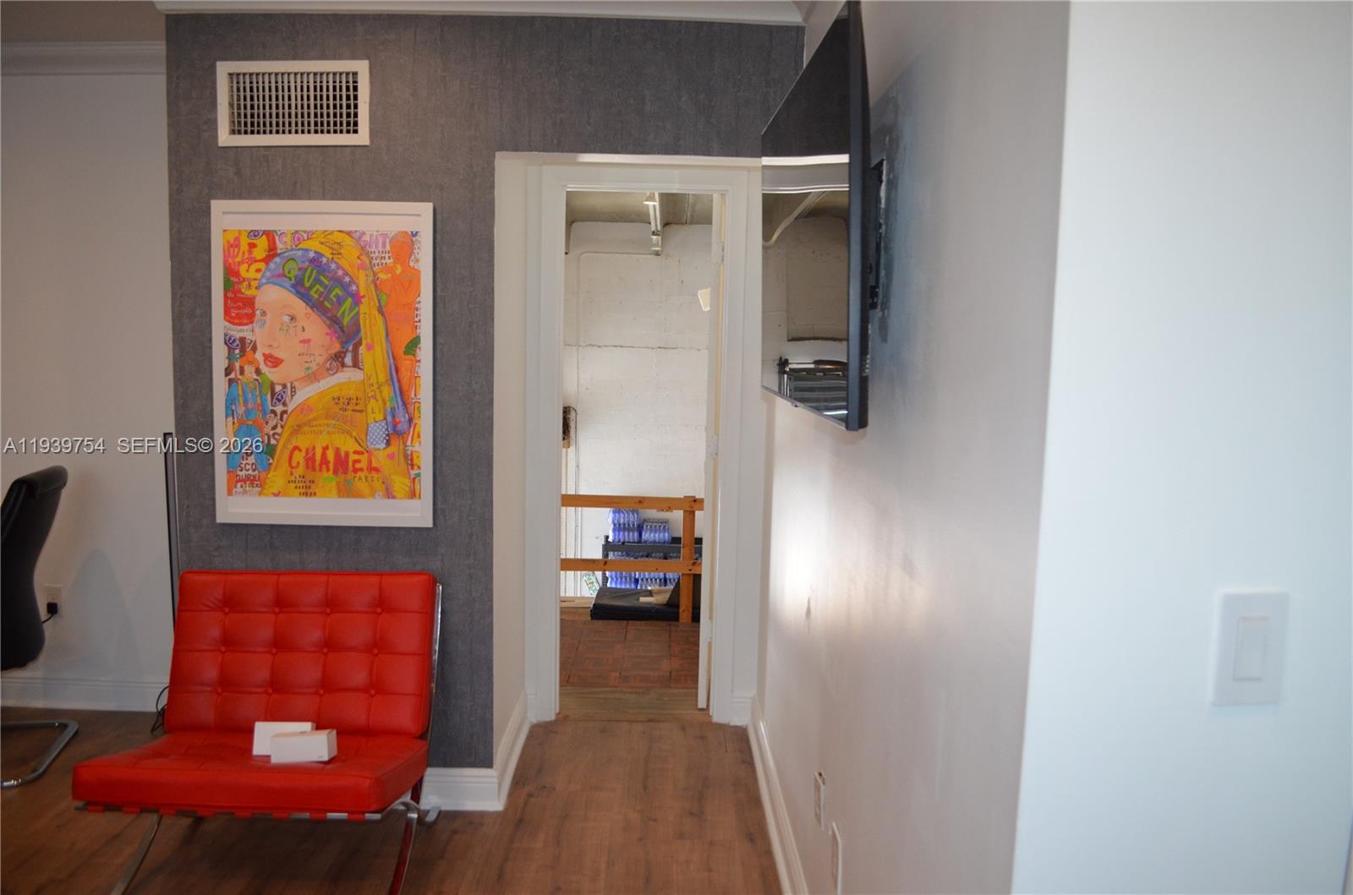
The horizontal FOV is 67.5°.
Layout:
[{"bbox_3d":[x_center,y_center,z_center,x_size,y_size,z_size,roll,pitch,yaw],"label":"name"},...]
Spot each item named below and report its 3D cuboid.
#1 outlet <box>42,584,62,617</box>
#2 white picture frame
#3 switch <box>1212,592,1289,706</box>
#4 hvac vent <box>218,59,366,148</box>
[{"bbox_3d":[-2.409,0.592,3.909,0.074,0.120,0.010,1,6,0],"label":"outlet"},{"bbox_3d":[-1.059,-0.249,3.046,0.655,0.965,0.030,1,6,0],"label":"white picture frame"},{"bbox_3d":[0.579,0.203,1.025,0.071,0.117,0.012,1,6,0],"label":"switch"},{"bbox_3d":[-1.120,-1.007,2.967,0.450,0.246,0.020,1,6,0],"label":"hvac vent"}]

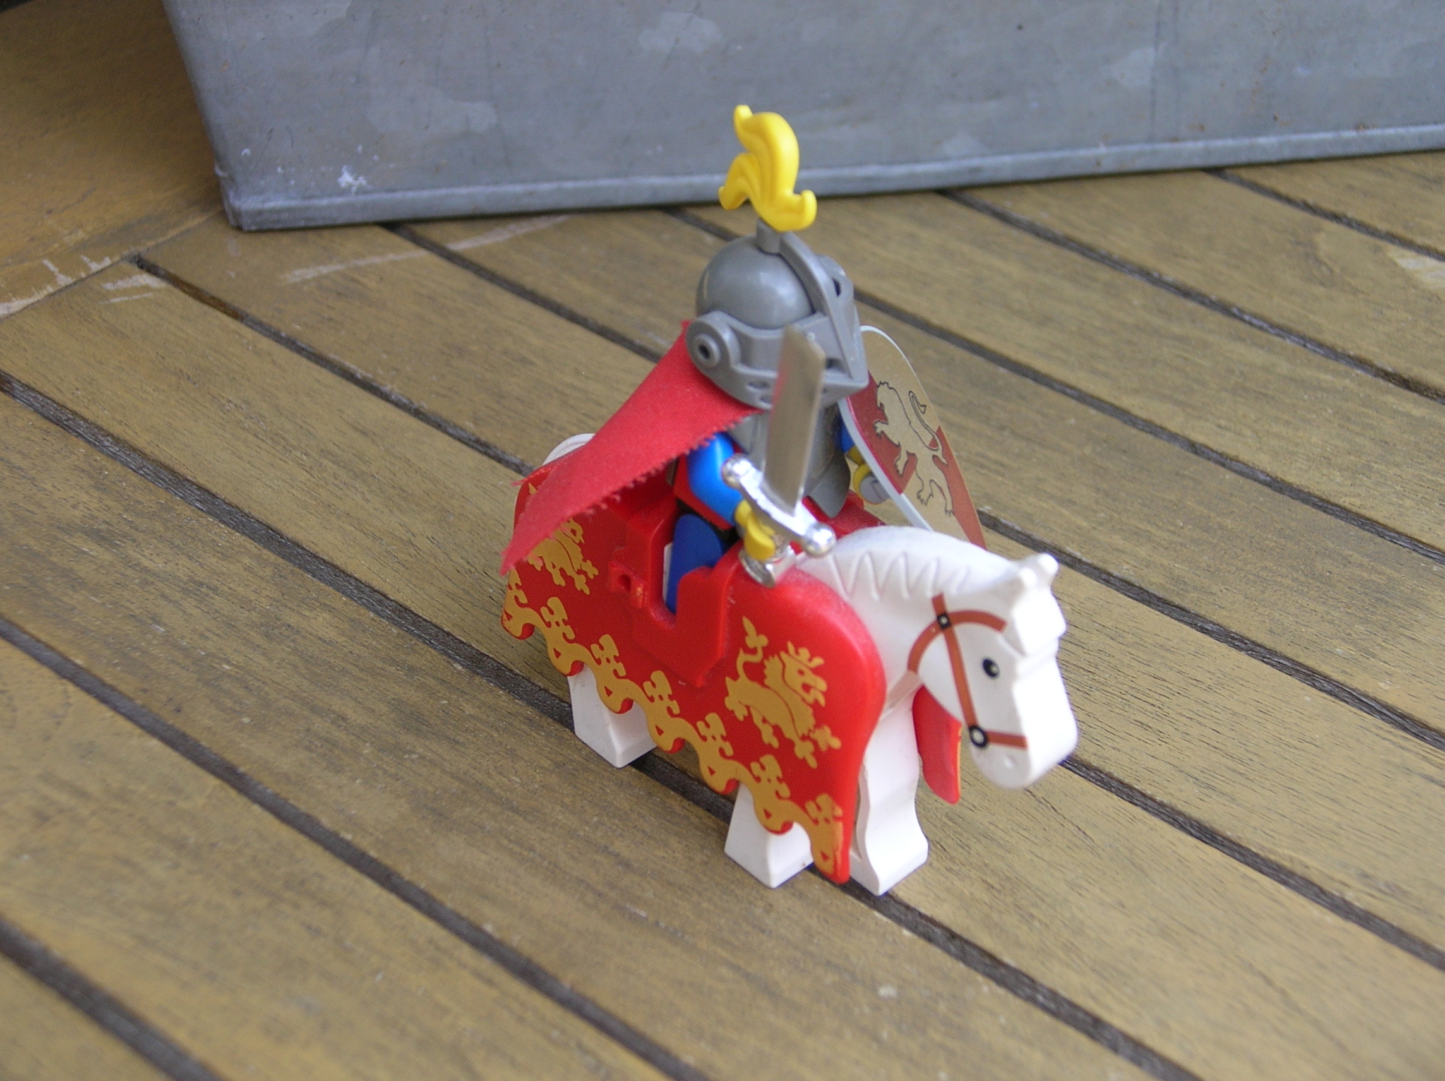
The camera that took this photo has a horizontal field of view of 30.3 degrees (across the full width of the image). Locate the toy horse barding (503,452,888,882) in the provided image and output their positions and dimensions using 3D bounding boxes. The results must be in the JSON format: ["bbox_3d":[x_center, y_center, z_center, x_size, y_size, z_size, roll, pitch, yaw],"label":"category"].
[{"bbox_3d":[0.002,0.006,0.272,0.022,0.033,0.056,-29,47,-33],"label":"toy horse barding"}]

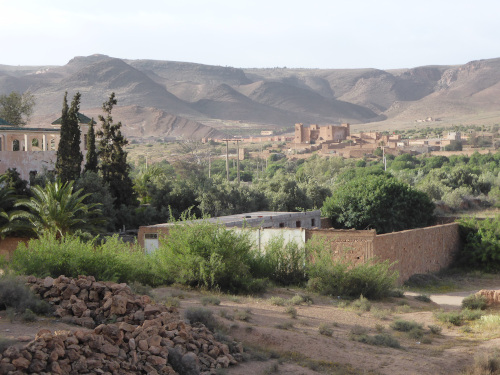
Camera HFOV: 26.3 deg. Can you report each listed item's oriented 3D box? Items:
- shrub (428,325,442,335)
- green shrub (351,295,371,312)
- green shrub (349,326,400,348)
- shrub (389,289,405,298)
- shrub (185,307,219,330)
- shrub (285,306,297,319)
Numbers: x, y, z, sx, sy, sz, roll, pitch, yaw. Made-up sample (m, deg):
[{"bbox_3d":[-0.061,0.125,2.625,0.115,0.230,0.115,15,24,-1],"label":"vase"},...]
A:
[{"bbox_3d":[7.495,5.738,43.191,0.566,0.376,0.509,0,3,0],"label":"shrub"},{"bbox_3d":[5.154,5.410,49.854,0.933,0.799,0.840,0,3,0],"label":"green shrub"},{"bbox_3d":[4.673,5.630,40.116,1.952,0.751,1.269,0,3,0],"label":"green shrub"},{"bbox_3d":[7.127,5.157,52.000,0.780,0.410,0.660,0,2,0],"label":"shrub"},{"bbox_3d":[-2.020,5.455,44.514,1.416,0.931,1.274,0,3,0],"label":"shrub"},{"bbox_3d":[1.648,5.087,43.500,0.490,0.440,0.420,0,2,0],"label":"shrub"}]

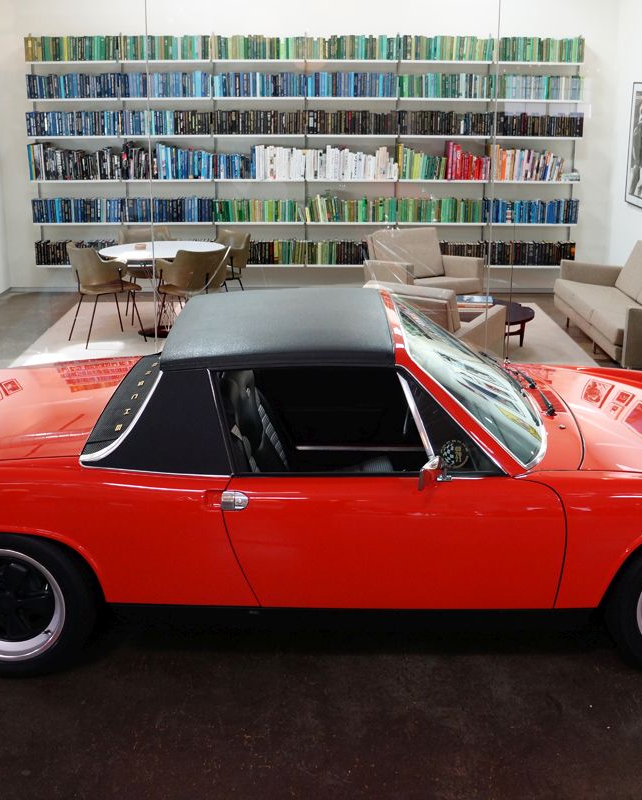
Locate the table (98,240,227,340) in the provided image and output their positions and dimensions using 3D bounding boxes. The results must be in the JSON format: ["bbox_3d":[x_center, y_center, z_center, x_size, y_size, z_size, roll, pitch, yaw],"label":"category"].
[{"bbox_3d":[-1.383,-0.953,8.230,1.080,0.730,1.080,0,18,0],"label":"table"}]

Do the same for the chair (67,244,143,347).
[{"bbox_3d":[-1.850,-0.884,7.923,0.580,0.790,0.590,-12,21,-32],"label":"chair"}]

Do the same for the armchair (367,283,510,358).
[{"bbox_3d":[0.762,-0.439,6.620,0.810,0.760,0.830,12,21,32],"label":"armchair"}]

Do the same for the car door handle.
[{"bbox_3d":[-0.288,0.332,3.112,0.085,0.058,0.050,0,18,0],"label":"car door handle"}]

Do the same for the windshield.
[{"bbox_3d":[0.606,-0.086,3.828,0.690,0.140,1.220,37,14,-11],"label":"windshield"}]

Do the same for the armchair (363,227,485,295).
[{"bbox_3d":[0.955,-1.177,8.882,0.820,0.760,0.830,-9,20,-26],"label":"armchair"}]

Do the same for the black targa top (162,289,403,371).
[{"bbox_3d":[-0.157,-0.308,3.759,0.840,0.125,1.120,0,18,0],"label":"black targa top"}]

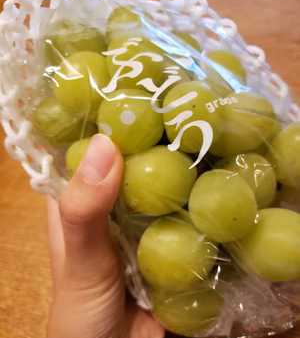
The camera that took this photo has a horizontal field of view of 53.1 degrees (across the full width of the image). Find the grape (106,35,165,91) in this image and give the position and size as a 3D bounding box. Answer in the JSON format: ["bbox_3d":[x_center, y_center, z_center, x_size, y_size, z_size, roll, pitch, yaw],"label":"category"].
[{"bbox_3d":[-0.006,-0.049,0.140,0.027,0.028,0.027,-7,51,0],"label":"grape"}]

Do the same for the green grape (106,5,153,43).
[{"bbox_3d":[-0.010,-0.072,0.157,0.026,0.027,0.026,0,49,0],"label":"green grape"}]

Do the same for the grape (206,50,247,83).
[{"bbox_3d":[0.039,-0.050,0.163,0.026,0.028,0.026,-7,51,0],"label":"grape"}]

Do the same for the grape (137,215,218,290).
[{"bbox_3d":[0.010,0.029,0.105,0.028,0.027,0.026,0,49,0],"label":"grape"}]

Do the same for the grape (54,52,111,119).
[{"bbox_3d":[-0.031,-0.038,0.136,0.026,0.029,0.026,-7,51,0],"label":"grape"}]

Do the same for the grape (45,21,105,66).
[{"bbox_3d":[-0.038,-0.062,0.152,0.029,0.028,0.029,-7,51,0],"label":"grape"}]

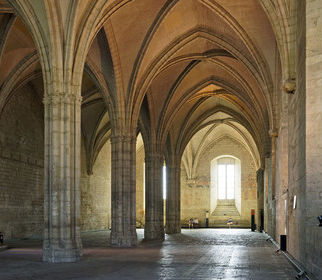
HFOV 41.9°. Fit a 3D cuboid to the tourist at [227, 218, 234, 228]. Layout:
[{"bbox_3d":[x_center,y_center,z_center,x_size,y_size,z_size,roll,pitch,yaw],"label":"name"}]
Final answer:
[{"bbox_3d":[8.098,9.702,48.800,0.650,1.220,0.700,-1,-5,7],"label":"tourist"}]

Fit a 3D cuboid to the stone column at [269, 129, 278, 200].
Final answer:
[{"bbox_3d":[5.946,1.321,22.200,0.380,3.750,0.400,-1,-5,7],"label":"stone column"}]

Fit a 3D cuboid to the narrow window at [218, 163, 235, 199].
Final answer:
[{"bbox_3d":[7.798,5.000,50.000,2.100,4.000,0.300,-1,-5,7],"label":"narrow window"}]

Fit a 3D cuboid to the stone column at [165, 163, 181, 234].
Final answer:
[{"bbox_3d":[1.086,5.171,36.500,1.380,6.000,1.380,-1,-5,7],"label":"stone column"}]

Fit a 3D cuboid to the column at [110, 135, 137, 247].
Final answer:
[{"bbox_3d":[-2.009,2.705,22.500,1.380,6.000,1.380,-1,-5,7],"label":"column"}]

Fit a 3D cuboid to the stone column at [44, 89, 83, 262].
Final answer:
[{"bbox_3d":[-3.541,1.366,15.100,1.300,5.900,1.300,-1,-5,7],"label":"stone column"}]

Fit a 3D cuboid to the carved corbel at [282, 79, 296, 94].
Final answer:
[{"bbox_3d":[4.584,-1.923,15.100,0.480,0.560,0.480,-1,-5,7],"label":"carved corbel"}]

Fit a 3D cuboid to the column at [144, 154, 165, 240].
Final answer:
[{"bbox_3d":[-0.457,4.039,29.500,1.380,6.000,1.380,-1,-5,7],"label":"column"}]

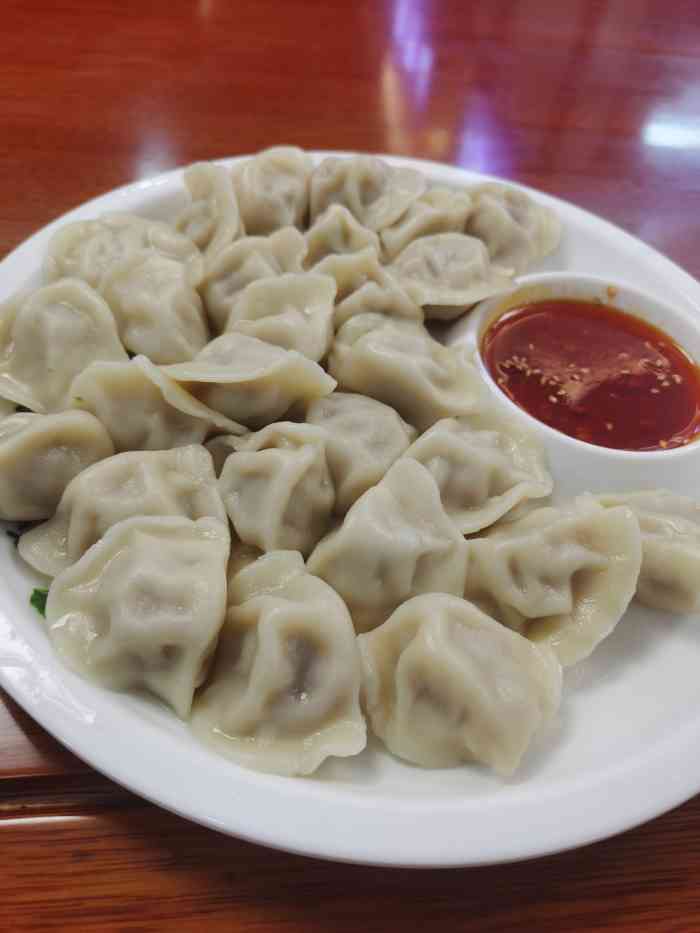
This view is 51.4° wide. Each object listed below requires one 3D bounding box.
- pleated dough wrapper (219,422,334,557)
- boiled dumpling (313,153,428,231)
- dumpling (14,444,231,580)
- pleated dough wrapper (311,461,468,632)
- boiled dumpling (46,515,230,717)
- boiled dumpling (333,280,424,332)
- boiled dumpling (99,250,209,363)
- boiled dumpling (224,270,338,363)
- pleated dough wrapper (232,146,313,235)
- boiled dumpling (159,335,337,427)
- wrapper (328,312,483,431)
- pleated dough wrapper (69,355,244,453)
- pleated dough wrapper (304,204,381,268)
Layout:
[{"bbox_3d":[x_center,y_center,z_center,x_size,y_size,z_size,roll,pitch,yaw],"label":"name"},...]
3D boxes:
[{"bbox_3d":[-0.023,0.008,0.230,0.037,0.032,0.046,5,52,-3],"label":"pleated dough wrapper"},{"bbox_3d":[0.009,-0.128,0.343,0.055,0.028,0.043,5,52,-3],"label":"boiled dumpling"},{"bbox_3d":[-0.064,0.014,0.209,0.060,0.031,0.044,-4,53,-11],"label":"dumpling"},{"bbox_3d":[0.011,0.023,0.211,0.047,0.034,0.046,-5,53,-12],"label":"pleated dough wrapper"},{"bbox_3d":[-0.059,0.041,0.207,0.049,0.029,0.055,-1,52,-8],"label":"boiled dumpling"},{"bbox_3d":[0.011,-0.055,0.271,0.043,0.028,0.035,7,51,-3],"label":"boiled dumpling"},{"bbox_3d":[-0.069,-0.057,0.259,0.038,0.029,0.047,1,52,-7],"label":"boiled dumpling"},{"bbox_3d":[-0.026,-0.054,0.275,0.044,0.030,0.042,9,52,0],"label":"boiled dumpling"},{"bbox_3d":[-0.035,-0.126,0.336,0.038,0.033,0.048,5,52,-3],"label":"pleated dough wrapper"},{"bbox_3d":[-0.035,-0.029,0.251,0.061,0.028,0.035,5,52,-4],"label":"boiled dumpling"},{"bbox_3d":[0.020,-0.036,0.268,0.038,0.029,0.060,-36,64,-29],"label":"wrapper"},{"bbox_3d":[-0.061,-0.019,0.230,0.051,0.029,0.037,28,53,14],"label":"pleated dough wrapper"},{"bbox_3d":[-0.003,-0.092,0.296,0.034,0.028,0.043,3,52,-6],"label":"pleated dough wrapper"}]

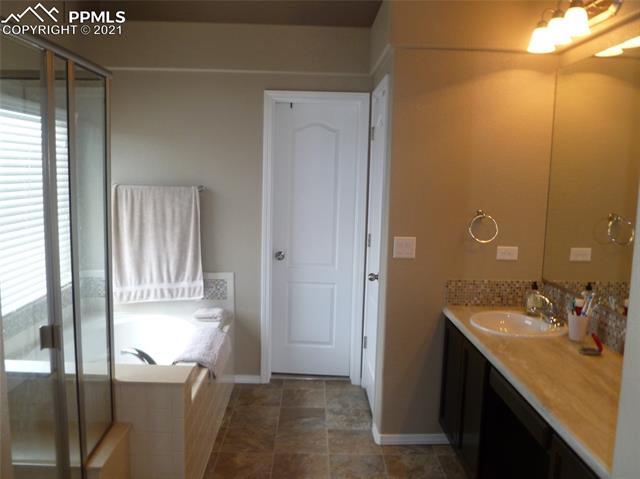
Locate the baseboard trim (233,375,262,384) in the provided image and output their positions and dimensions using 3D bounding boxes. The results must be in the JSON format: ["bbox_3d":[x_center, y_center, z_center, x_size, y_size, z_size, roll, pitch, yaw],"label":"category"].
[{"bbox_3d":[-0.528,1.025,3.802,0.198,0.062,0.014,1,7,-1],"label":"baseboard trim"}]

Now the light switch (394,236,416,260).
[{"bbox_3d":[0.463,0.045,2.819,0.117,0.115,0.012,1,7,-1],"label":"light switch"}]

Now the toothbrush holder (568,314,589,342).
[{"bbox_3d":[1.169,0.392,2.342,0.087,0.117,0.087,1,7,-1],"label":"toothbrush holder"}]

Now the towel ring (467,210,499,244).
[{"bbox_3d":[0.886,-0.070,2.807,0.158,0.178,0.070,1,7,-1],"label":"towel ring"}]

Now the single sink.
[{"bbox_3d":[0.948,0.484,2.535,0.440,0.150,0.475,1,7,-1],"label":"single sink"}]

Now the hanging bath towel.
[{"bbox_3d":[-1.125,0.044,3.587,0.635,0.820,0.090,1,7,-1],"label":"hanging bath towel"}]

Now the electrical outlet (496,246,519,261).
[{"bbox_3d":[1.043,0.080,2.868,0.115,0.073,0.010,1,7,-1],"label":"electrical outlet"}]

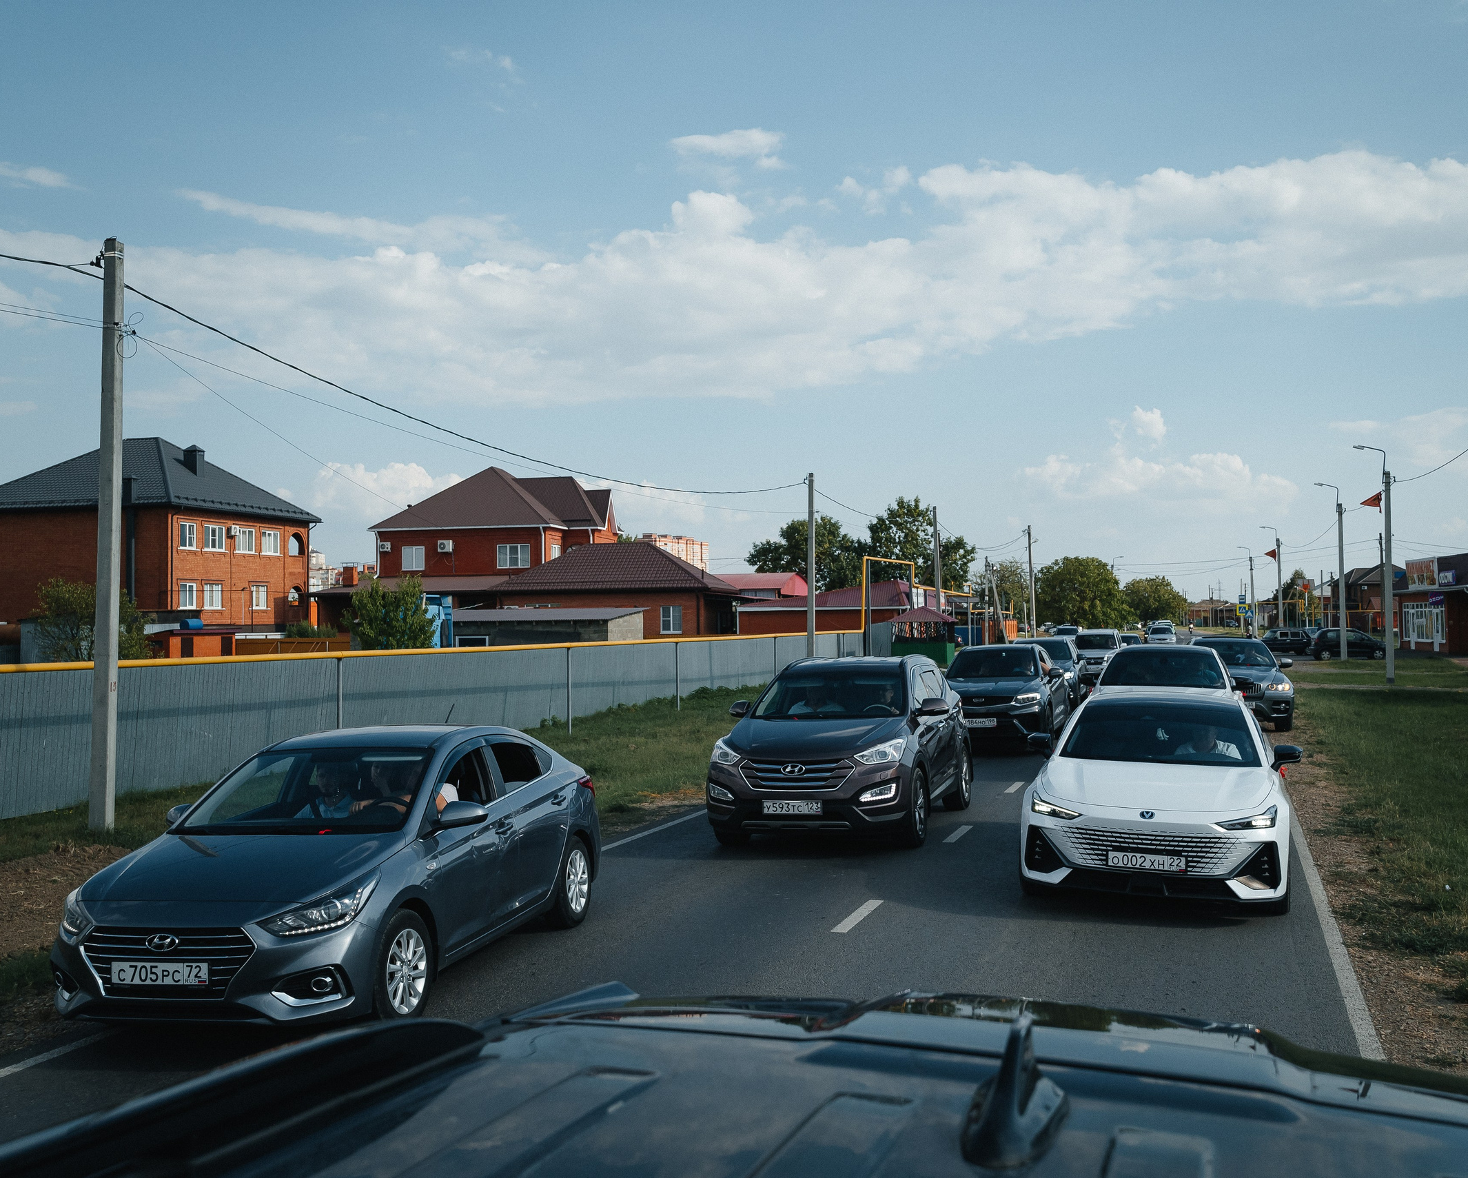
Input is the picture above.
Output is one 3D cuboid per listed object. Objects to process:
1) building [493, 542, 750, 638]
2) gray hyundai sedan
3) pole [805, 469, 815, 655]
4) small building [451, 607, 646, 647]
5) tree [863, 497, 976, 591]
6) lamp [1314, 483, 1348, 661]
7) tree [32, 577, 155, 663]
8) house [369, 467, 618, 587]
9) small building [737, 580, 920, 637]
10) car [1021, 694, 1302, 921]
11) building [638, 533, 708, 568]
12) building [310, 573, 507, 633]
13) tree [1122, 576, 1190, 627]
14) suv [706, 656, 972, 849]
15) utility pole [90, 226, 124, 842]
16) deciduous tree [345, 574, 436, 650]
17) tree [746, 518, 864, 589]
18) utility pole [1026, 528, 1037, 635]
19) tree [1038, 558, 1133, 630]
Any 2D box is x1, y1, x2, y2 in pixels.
[{"bbox_3d":[-6.015,0.708,73.252,11.900,6.219,7.800,0,-1,14],"label":"building"},{"bbox_3d":[-2.132,1.558,8.445,1.730,1.470,4.400,-1,-2,13],"label":"gray hyundai sedan"},{"bbox_3d":[2.371,-0.220,42.758,0.260,6.701,0.260,-1,-1,19],"label":"pole"},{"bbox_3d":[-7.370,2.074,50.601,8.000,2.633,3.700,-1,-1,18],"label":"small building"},{"bbox_3d":[11.795,-0.959,86.916,7.200,9.707,7.200,-1,-1,20],"label":"tree"},{"bbox_3d":[26.450,-0.767,61.035,1.250,7.900,0.300,-1,-1,19],"label":"lamp"},{"bbox_3d":[-18.701,1.464,39.987,3.300,3.528,3.300,0,-1,19],"label":"tree"},{"bbox_3d":[-12.670,-1.537,77.266,12.850,10.871,8.500,-1,-1,18],"label":"house"},{"bbox_3d":[6.633,1.832,83.947,10.600,4.466,9.000,0,-1,19],"label":"small building"},{"bbox_3d":[3.675,1.694,11.617,1.860,1.450,4.680,0,-1,20],"label":"car"},{"bbox_3d":[-42.893,-7.317,934.525,16.000,57.000,70.000,0,-1,29],"label":"building"},{"bbox_3d":[-17.494,1.587,78.361,12.000,4.793,6.000,0,-1,18],"label":"building"},{"bbox_3d":[48.343,1.613,157.943,8.200,6.560,8.200,-1,-1,20],"label":"tree"},{"bbox_3d":[1.345,1.598,14.499,1.900,1.700,4.690,0,-1,19],"label":"suv"},{"bbox_3d":[-7.361,-0.643,16.200,0.270,6.995,0.200,0,-1,19],"label":"utility pole"},{"bbox_3d":[-8.236,1.373,32.970,2.300,3.442,2.300,-1,-1,20],"label":"deciduous tree"},{"bbox_3d":[4.538,-0.314,86.926,7.600,8.549,7.600,-1,-1,20],"label":"tree"},{"bbox_3d":[17.397,0.120,80.028,0.240,7.700,0.220,0,-1,19],"label":"utility pole"},{"bbox_3d":[27.740,0.783,107.942,7.600,6.665,7.600,-1,-1,20],"label":"tree"}]

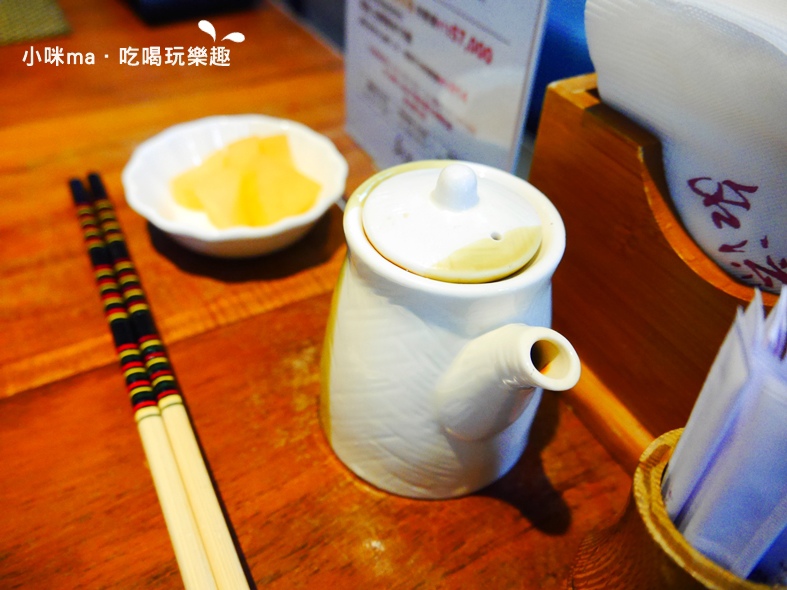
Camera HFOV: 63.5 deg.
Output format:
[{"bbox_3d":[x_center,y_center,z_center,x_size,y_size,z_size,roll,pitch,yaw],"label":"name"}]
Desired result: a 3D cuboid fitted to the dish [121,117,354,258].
[{"bbox_3d":[-0.064,-0.042,0.269,0.091,0.028,0.091,3,42,-2],"label":"dish"}]

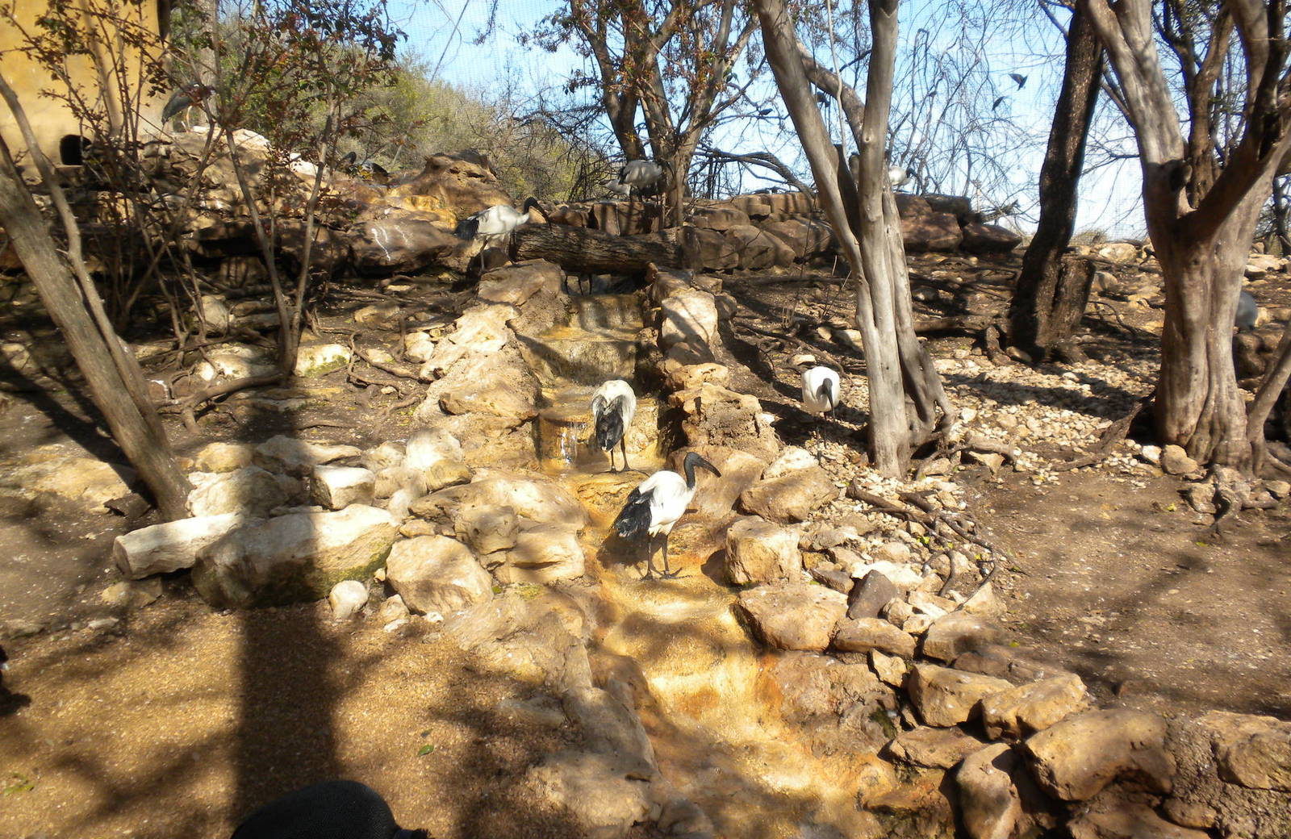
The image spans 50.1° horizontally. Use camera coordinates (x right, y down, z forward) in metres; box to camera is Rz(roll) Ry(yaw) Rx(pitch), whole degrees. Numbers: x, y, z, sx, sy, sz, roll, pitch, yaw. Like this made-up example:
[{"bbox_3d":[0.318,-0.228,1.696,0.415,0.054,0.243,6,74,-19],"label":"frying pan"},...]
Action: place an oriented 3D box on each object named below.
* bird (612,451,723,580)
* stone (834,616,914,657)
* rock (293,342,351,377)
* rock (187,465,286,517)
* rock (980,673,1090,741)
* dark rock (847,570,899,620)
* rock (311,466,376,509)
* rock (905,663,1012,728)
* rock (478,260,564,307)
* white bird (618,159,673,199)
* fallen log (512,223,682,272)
[{"bbox_3d":[0.095,0.428,6.200,0.520,0.560,0.200,-3,7,-30],"label":"bird"},{"bbox_3d":[0.830,0.791,5.000,0.290,0.110,0.170,2,6,20],"label":"stone"},{"bbox_3d":[-1.874,-0.348,8.000,0.340,0.190,0.250,-1,6,-13],"label":"rock"},{"bbox_3d":[-1.954,0.347,6.600,0.460,0.250,0.340,-2,6,-17],"label":"rock"},{"bbox_3d":[1.355,0.997,4.800,0.351,0.182,0.250,-3,7,-25],"label":"rock"},{"bbox_3d":[0.857,0.658,5.200,0.180,0.160,0.140,0,8,0],"label":"dark rock"},{"bbox_3d":[-1.346,0.301,6.150,0.220,0.155,0.200,-6,10,-35],"label":"rock"},{"bbox_3d":[1.025,0.898,4.500,0.330,0.165,0.220,3,7,28],"label":"rock"},{"bbox_3d":[-0.714,-0.780,7.900,0.480,0.268,0.384,-2,7,-15],"label":"rock"},{"bbox_3d":[-0.008,-1.903,11.000,0.440,0.330,0.200,0,8,0],"label":"white bird"},{"bbox_3d":[-0.281,-1.020,8.150,1.000,0.270,0.270,0,8,0],"label":"fallen log"}]

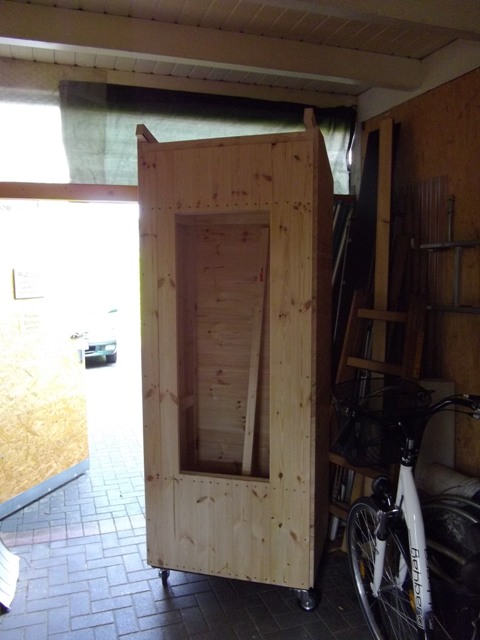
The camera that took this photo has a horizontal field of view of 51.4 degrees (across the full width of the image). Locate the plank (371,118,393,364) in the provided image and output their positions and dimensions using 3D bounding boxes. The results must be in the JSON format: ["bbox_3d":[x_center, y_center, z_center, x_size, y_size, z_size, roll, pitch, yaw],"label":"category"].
[{"bbox_3d":[0.985,-0.030,3.490,0.100,2.840,0.030,1,-4,31],"label":"plank"}]

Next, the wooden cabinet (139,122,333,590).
[{"bbox_3d":[0.021,0.184,2.779,0.890,2.280,0.690,1,5,15],"label":"wooden cabinet"}]

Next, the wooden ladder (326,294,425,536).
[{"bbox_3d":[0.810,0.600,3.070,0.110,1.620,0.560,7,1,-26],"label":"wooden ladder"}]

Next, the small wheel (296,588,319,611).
[{"bbox_3d":[0.339,1.378,2.460,0.095,0.105,0.050,2,5,24],"label":"small wheel"}]

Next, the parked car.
[{"bbox_3d":[-4.980,0.300,14.700,1.750,1.550,4.200,-2,5,-27],"label":"parked car"}]

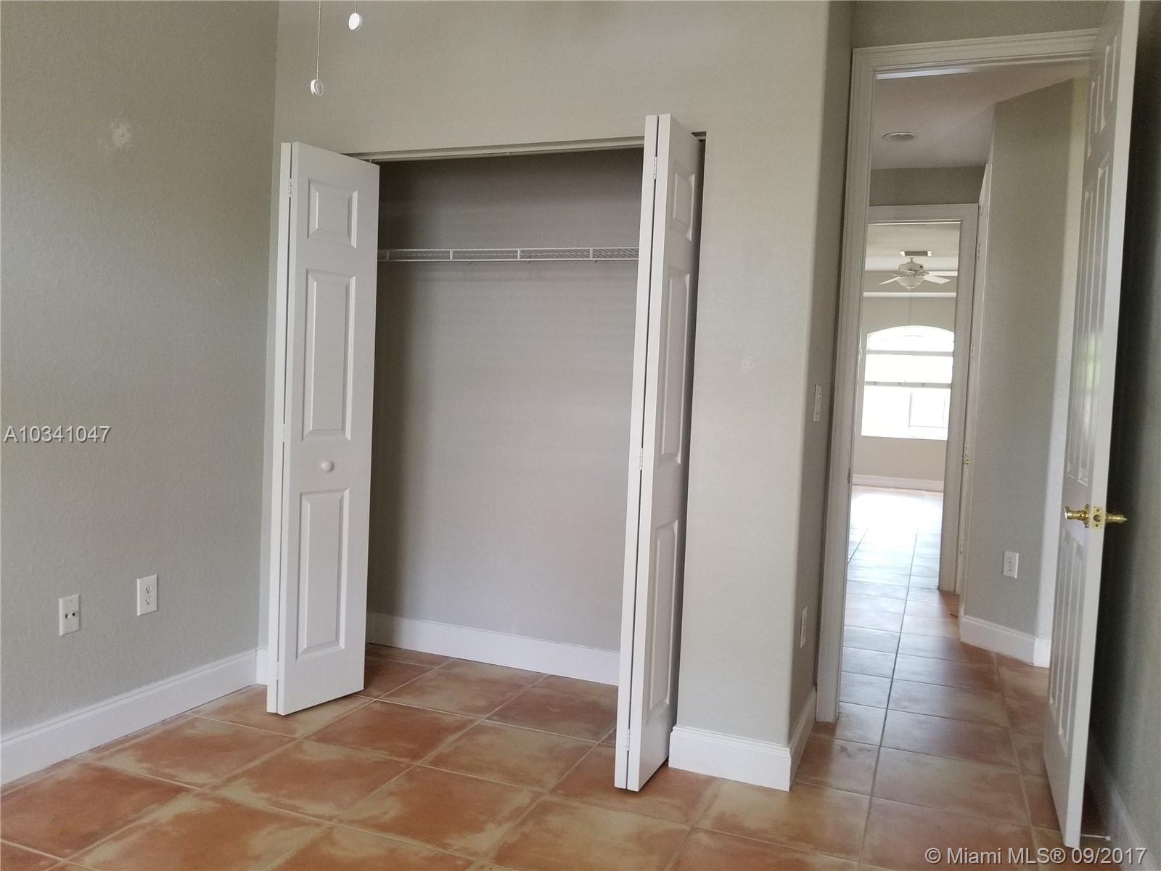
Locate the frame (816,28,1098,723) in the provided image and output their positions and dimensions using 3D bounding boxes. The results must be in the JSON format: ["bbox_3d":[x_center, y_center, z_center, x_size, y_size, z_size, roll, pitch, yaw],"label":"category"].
[{"bbox_3d":[1.369,-0.142,3.181,0.844,2.517,0.143,3,3,22],"label":"frame"}]

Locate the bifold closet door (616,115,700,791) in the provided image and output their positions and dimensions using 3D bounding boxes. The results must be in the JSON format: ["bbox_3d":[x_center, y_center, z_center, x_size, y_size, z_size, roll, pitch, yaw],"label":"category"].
[{"bbox_3d":[0.247,0.053,2.815,0.123,2.033,0.365,3,3,25],"label":"bifold closet door"}]

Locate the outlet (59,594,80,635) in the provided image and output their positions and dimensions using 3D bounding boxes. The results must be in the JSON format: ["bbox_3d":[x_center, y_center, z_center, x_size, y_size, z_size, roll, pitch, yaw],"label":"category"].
[{"bbox_3d":[-1.587,0.558,2.714,0.009,0.115,0.070,3,2,22],"label":"outlet"}]

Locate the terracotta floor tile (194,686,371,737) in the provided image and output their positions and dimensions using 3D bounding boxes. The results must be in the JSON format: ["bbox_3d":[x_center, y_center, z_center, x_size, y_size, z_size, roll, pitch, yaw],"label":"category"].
[{"bbox_3d":[-1.067,1.016,3.248,0.448,0.012,0.446,3,2,22],"label":"terracotta floor tile"}]

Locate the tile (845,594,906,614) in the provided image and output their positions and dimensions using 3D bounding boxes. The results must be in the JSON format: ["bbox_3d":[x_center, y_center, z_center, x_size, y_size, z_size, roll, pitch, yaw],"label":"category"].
[{"bbox_3d":[1.786,1.053,5.452,0.448,0.012,0.446,3,2,22],"label":"tile"}]

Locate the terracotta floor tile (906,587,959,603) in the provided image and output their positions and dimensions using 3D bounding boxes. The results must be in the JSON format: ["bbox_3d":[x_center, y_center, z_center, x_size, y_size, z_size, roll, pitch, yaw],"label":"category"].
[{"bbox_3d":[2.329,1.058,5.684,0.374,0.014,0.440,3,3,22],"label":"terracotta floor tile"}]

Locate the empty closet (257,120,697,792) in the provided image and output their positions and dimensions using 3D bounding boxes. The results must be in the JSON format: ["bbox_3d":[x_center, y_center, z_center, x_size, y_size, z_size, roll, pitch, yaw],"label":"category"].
[{"bbox_3d":[-0.250,0.016,3.322,1.498,2.059,0.889,3,3,22],"label":"empty closet"}]

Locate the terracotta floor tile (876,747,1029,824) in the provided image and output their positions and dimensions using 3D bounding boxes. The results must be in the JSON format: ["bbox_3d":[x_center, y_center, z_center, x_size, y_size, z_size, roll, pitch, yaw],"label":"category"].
[{"bbox_3d":[1.188,1.129,2.814,0.448,0.012,0.446,3,2,22],"label":"terracotta floor tile"}]

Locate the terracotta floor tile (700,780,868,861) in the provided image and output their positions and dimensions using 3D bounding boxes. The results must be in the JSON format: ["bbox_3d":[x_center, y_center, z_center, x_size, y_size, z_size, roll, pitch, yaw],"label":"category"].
[{"bbox_3d":[0.610,1.121,2.585,0.457,0.014,0.440,3,3,22],"label":"terracotta floor tile"}]

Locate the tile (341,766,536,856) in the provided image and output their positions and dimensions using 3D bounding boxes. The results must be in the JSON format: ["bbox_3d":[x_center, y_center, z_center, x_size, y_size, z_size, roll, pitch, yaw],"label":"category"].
[{"bbox_3d":[-0.397,1.073,2.505,0.448,0.012,0.446,3,2,22],"label":"tile"}]

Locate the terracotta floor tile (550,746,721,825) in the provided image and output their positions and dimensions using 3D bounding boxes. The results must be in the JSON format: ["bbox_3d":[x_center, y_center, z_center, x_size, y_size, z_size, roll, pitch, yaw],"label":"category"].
[{"bbox_3d":[0.188,1.096,2.757,0.457,0.014,0.440,3,3,22],"label":"terracotta floor tile"}]

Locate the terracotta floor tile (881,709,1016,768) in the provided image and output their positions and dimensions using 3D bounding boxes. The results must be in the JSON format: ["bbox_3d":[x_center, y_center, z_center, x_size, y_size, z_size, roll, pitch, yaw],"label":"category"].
[{"bbox_3d":[1.355,1.120,3.220,0.448,0.012,0.446,3,2,22],"label":"terracotta floor tile"}]

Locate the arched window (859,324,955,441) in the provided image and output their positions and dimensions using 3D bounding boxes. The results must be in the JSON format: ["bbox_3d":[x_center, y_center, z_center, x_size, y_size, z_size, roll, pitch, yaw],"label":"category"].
[{"bbox_3d":[4.937,-0.796,13.069,1.271,1.677,0.110,3,3,22],"label":"arched window"}]

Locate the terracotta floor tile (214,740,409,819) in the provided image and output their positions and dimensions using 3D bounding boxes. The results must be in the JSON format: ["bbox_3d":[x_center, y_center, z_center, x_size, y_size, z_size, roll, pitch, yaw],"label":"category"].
[{"bbox_3d":[-0.817,1.049,2.669,0.448,0.012,0.446,3,2,22],"label":"terracotta floor tile"}]

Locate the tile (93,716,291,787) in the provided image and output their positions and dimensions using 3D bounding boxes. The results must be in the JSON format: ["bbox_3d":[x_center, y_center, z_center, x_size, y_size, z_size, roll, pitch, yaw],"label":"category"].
[{"bbox_3d":[-1.232,1.024,2.838,0.448,0.012,0.446,3,2,22],"label":"tile"}]

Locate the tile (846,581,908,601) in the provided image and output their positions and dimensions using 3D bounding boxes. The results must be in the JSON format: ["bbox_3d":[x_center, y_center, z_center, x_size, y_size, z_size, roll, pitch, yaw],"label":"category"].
[{"bbox_3d":[1.956,1.044,5.868,0.448,0.012,0.446,3,2,22],"label":"tile"}]

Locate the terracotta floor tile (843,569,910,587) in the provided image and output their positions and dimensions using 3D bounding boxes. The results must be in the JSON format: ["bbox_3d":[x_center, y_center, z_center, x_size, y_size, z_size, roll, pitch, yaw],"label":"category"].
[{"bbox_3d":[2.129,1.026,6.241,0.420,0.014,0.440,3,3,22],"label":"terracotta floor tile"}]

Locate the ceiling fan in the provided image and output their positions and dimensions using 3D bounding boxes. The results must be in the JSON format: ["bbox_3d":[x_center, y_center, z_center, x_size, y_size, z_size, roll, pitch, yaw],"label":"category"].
[{"bbox_3d":[3.541,-1.746,9.300,1.280,0.400,1.280,3,2,22],"label":"ceiling fan"}]

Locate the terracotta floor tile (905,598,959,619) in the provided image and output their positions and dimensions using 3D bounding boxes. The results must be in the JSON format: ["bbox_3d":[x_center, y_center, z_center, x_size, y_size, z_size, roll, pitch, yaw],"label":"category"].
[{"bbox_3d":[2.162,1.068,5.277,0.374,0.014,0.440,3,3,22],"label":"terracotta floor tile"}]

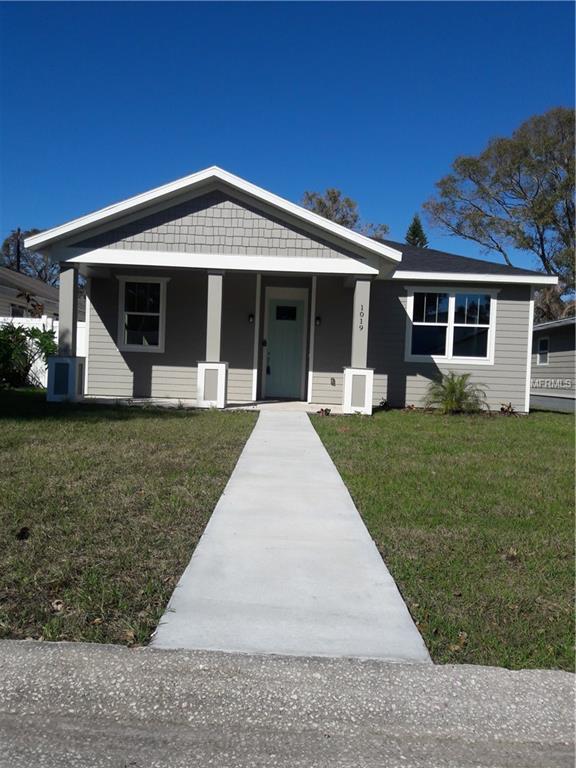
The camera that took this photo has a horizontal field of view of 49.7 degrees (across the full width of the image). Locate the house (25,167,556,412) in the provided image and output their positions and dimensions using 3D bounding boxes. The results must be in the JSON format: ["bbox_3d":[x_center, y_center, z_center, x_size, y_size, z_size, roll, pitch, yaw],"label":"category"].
[{"bbox_3d":[0.428,-2.163,17.241,10.900,5.100,11.000,2,2,0],"label":"house"}]

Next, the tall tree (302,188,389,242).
[{"bbox_3d":[2.538,-4.803,30.863,5.600,9.700,5.600,2,2,0],"label":"tall tree"}]

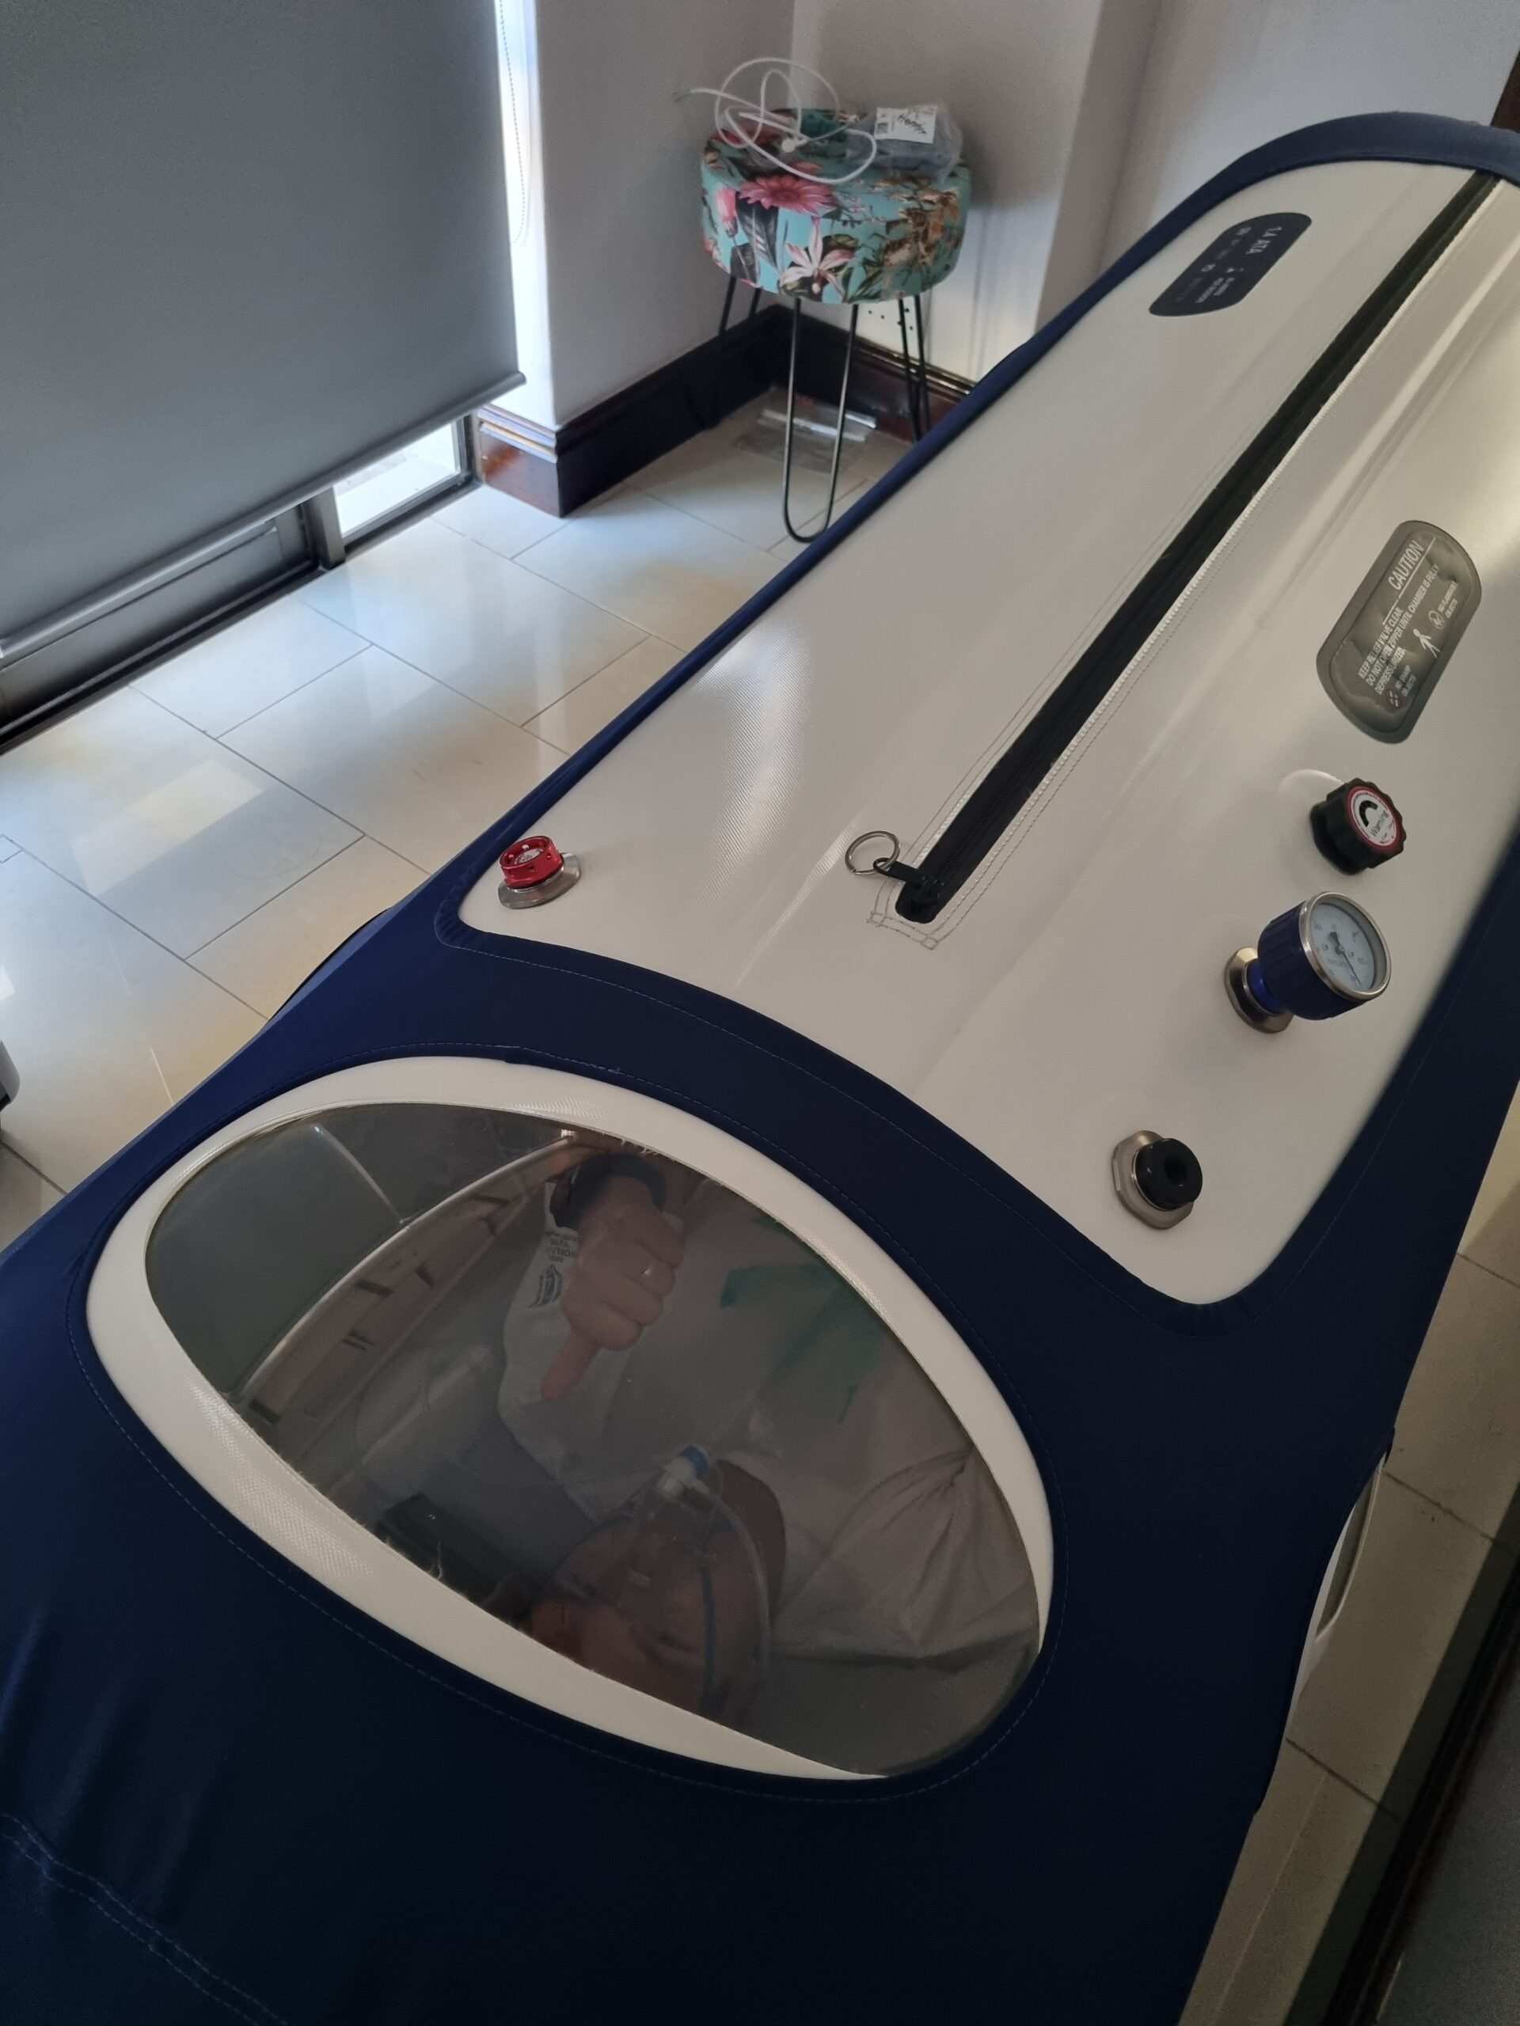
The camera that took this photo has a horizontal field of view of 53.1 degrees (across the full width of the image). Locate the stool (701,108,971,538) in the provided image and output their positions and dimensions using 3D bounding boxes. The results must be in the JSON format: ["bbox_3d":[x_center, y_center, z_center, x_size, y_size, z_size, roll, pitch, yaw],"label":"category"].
[{"bbox_3d":[0.097,-1.119,2.491,0.409,0.509,0.409,8,49,0],"label":"stool"}]

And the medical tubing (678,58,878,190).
[{"bbox_3d":[0.027,-1.306,2.235,0.291,0.121,0.213,8,49,0],"label":"medical tubing"}]

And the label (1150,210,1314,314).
[{"bbox_3d":[0.467,-0.741,1.504,0.088,0.006,0.297,12,46,32],"label":"label"}]

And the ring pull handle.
[{"bbox_3d":[0.064,-0.090,0.858,0.033,0.005,0.033,2,48,-2],"label":"ring pull handle"}]

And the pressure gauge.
[{"bbox_3d":[0.308,-0.025,0.865,0.065,0.070,0.065,46,56,-2],"label":"pressure gauge"}]

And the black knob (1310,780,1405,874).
[{"bbox_3d":[0.384,-0.119,0.977,0.055,0.029,0.055,45,54,-7],"label":"black knob"}]

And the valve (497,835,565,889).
[{"bbox_3d":[-0.134,-0.088,0.891,0.035,0.015,0.035,6,42,37],"label":"valve"}]

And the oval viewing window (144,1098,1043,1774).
[{"bbox_3d":[-0.085,0.166,0.680,0.469,0.073,0.214,29,52,15],"label":"oval viewing window"}]

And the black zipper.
[{"bbox_3d":[0.439,-0.476,1.239,0.035,0.012,1.356,29,53,14],"label":"black zipper"}]

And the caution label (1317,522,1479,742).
[{"bbox_3d":[0.481,-0.289,1.132,0.088,0.006,0.283,42,54,-3],"label":"caution label"}]

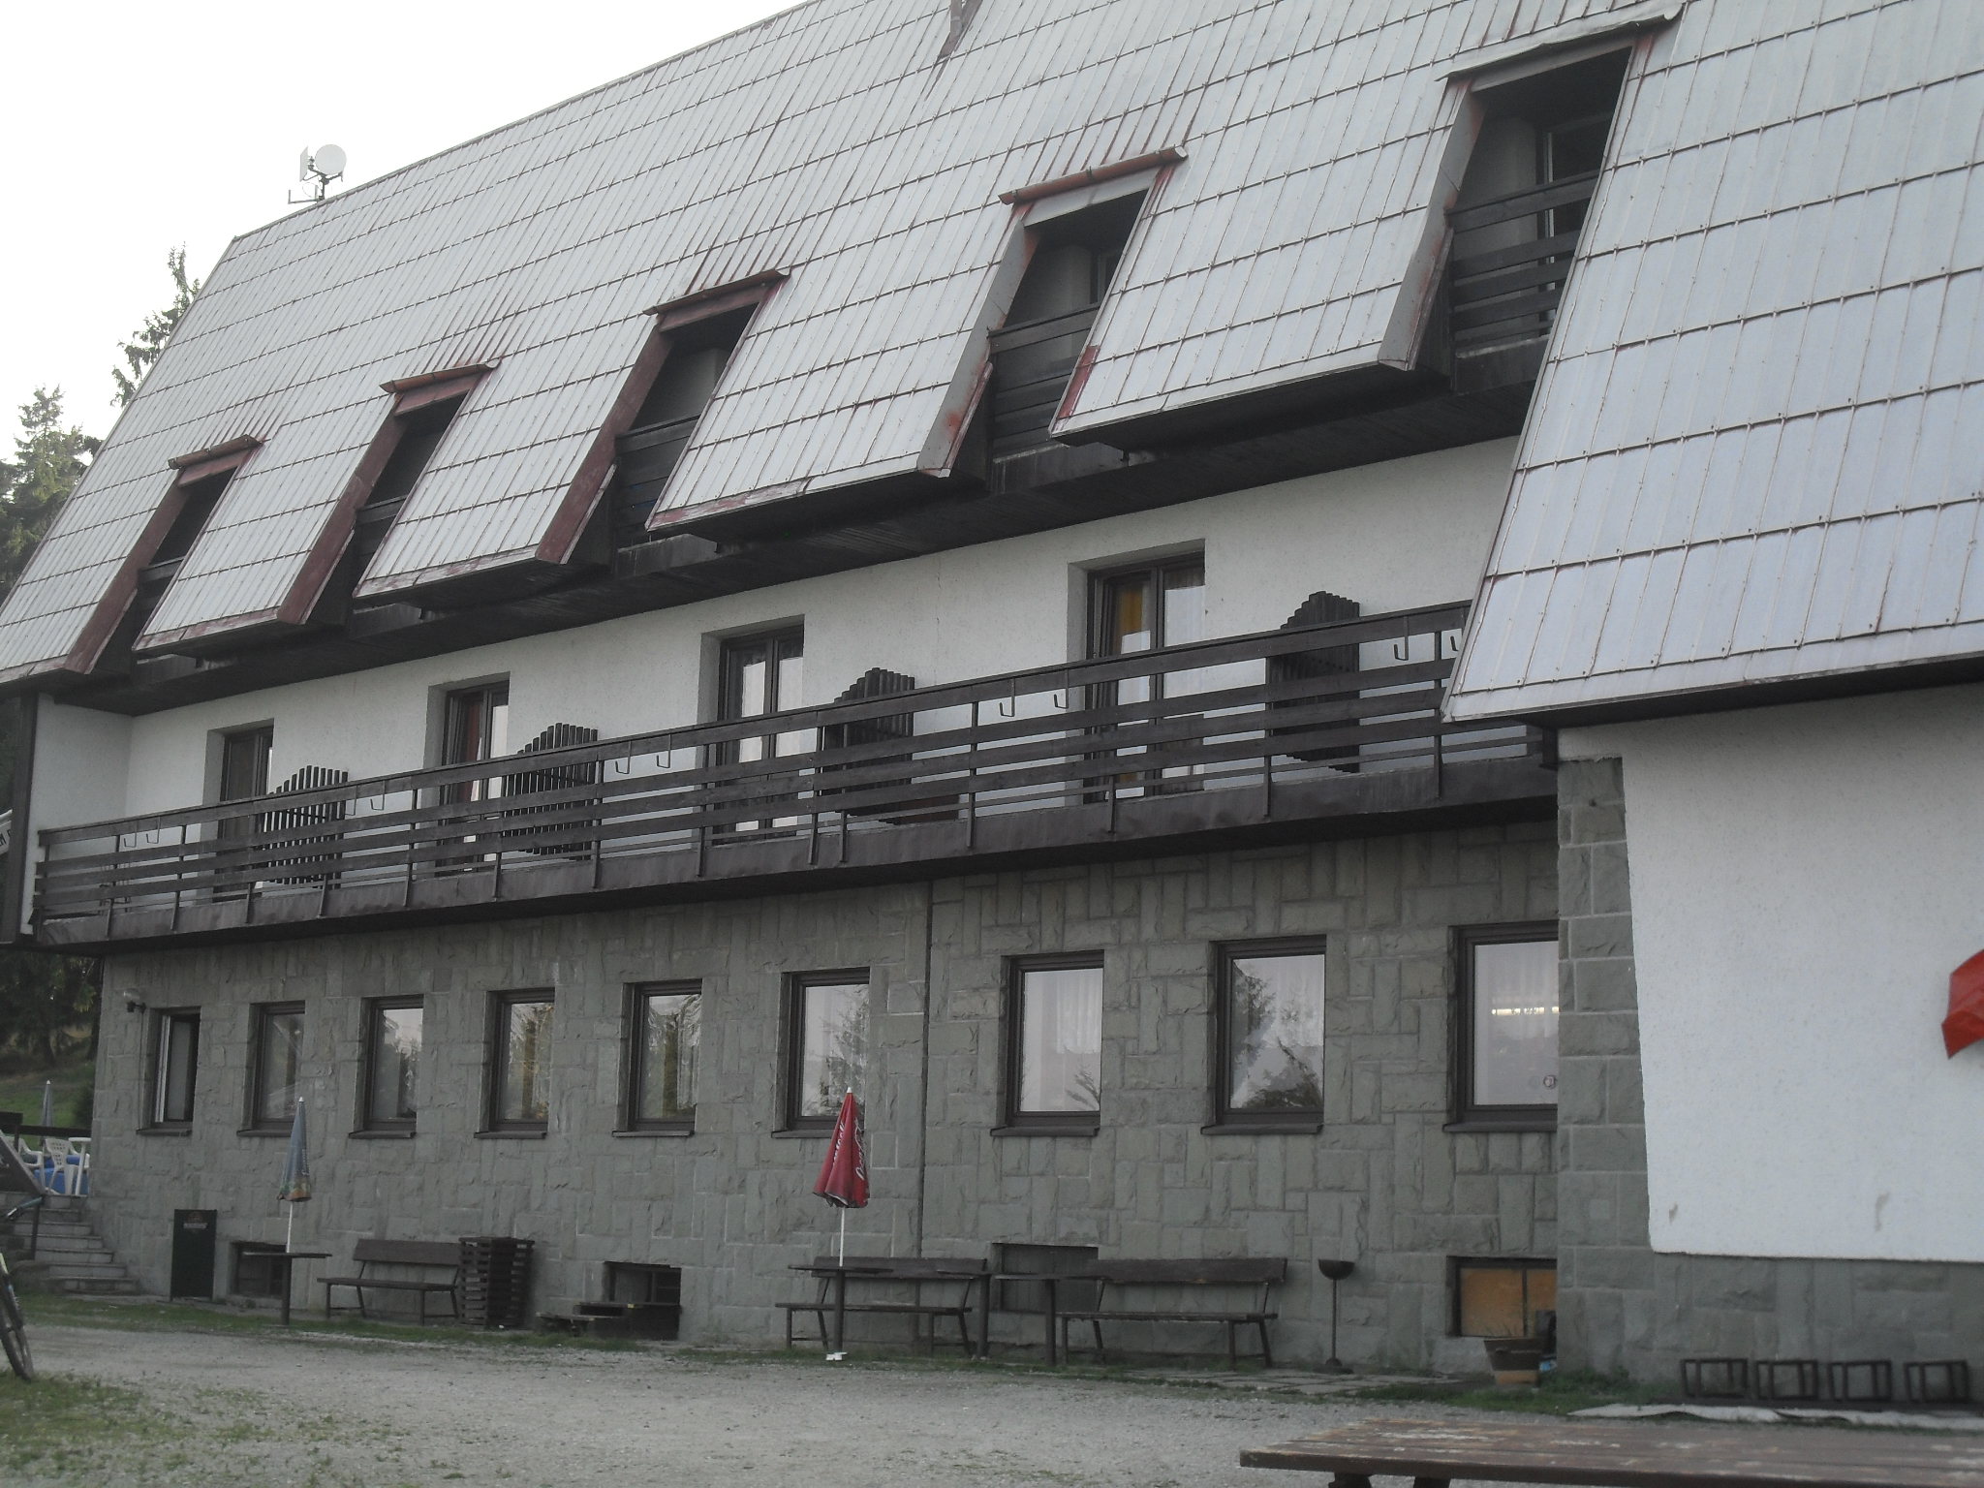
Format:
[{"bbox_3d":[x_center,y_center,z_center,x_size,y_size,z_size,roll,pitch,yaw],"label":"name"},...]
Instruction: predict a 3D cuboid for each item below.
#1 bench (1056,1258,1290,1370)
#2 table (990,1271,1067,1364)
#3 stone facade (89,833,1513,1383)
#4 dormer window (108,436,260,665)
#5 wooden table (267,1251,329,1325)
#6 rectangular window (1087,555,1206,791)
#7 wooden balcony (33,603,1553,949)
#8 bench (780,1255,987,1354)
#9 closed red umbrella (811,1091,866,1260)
[{"bbox_3d":[1.392,4.435,21.951,1.821,0.858,0.676,-8,-13,43],"label":"bench"},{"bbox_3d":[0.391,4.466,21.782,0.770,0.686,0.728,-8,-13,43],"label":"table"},{"bbox_3d":[-3.139,3.637,27.492,21.788,4.108,0.520,-8,-13,43],"label":"stone facade"},{"bbox_3d":[-9.484,-2.194,32.610,1.768,2.548,1.248,-8,-13,43],"label":"dormer window"},{"bbox_3d":[-7.227,5.613,28.869,0.749,0.718,0.749,-8,-13,43],"label":"wooden table"},{"bbox_3d":[1.351,-0.460,23.952,1.534,2.309,0.146,-8,-13,43],"label":"rectangular window"},{"bbox_3d":[-3.584,0.779,27.394,21.736,1.487,1.144,-8,-13,43],"label":"wooden balcony"},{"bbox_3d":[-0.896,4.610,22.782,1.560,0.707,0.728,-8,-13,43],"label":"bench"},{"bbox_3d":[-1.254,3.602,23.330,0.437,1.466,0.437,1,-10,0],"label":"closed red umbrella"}]

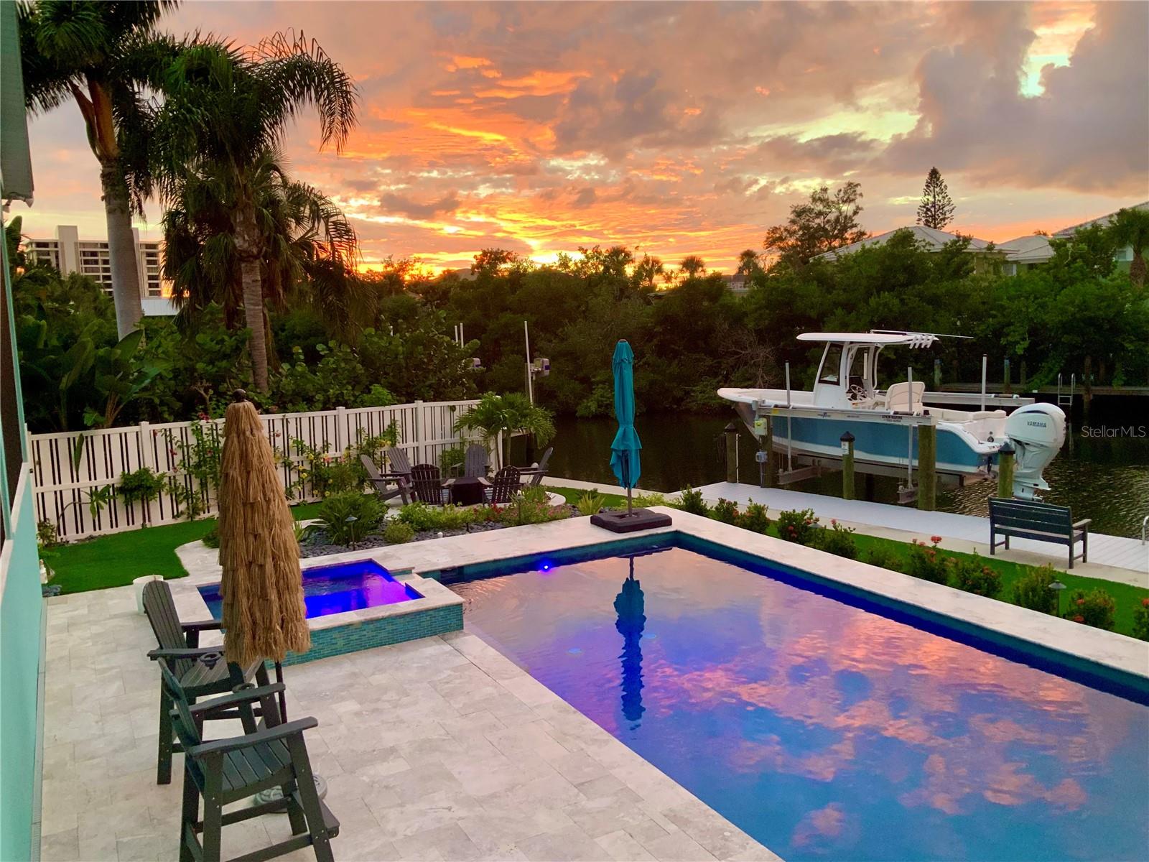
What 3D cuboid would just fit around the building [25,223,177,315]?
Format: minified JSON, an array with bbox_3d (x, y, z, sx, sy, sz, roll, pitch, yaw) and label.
[{"bbox_3d":[-168.321,-50.442,339.888,42.000,43.000,18.000,-8,8,-39],"label":"building"}]

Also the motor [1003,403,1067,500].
[{"bbox_3d":[8.503,0.424,17.827,0.640,1.880,1.000,-8,8,-38],"label":"motor"}]

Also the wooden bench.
[{"bbox_3d":[6.684,1.408,13.889,0.600,0.890,1.230,-7,8,-37],"label":"wooden bench"}]

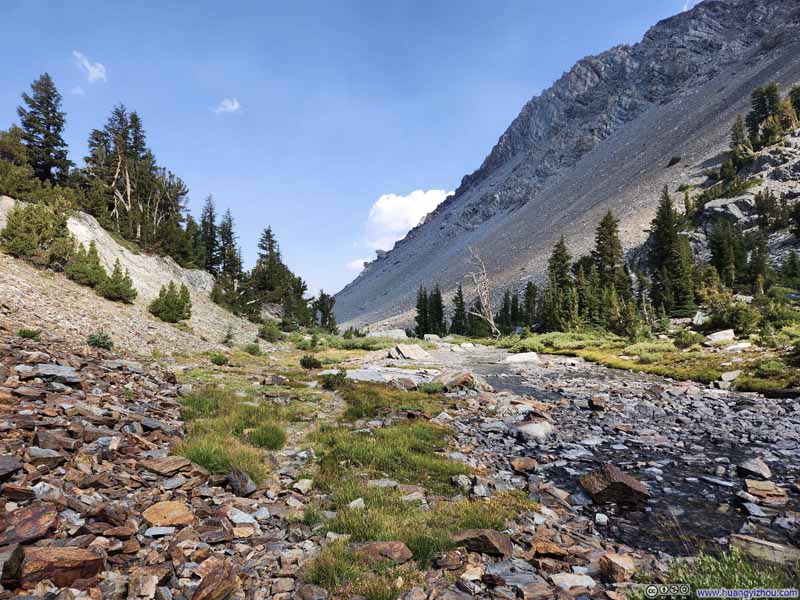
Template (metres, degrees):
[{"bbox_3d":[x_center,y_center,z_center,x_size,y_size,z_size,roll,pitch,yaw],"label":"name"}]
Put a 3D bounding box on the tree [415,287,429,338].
[{"bbox_3d":[2.225,1.345,55.000,1.448,5.484,1.448,0,-1,2],"label":"tree"}]

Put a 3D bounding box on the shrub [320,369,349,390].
[{"bbox_3d":[-1.393,1.690,11.300,0.566,0.444,0.476,0,-1,0],"label":"shrub"}]

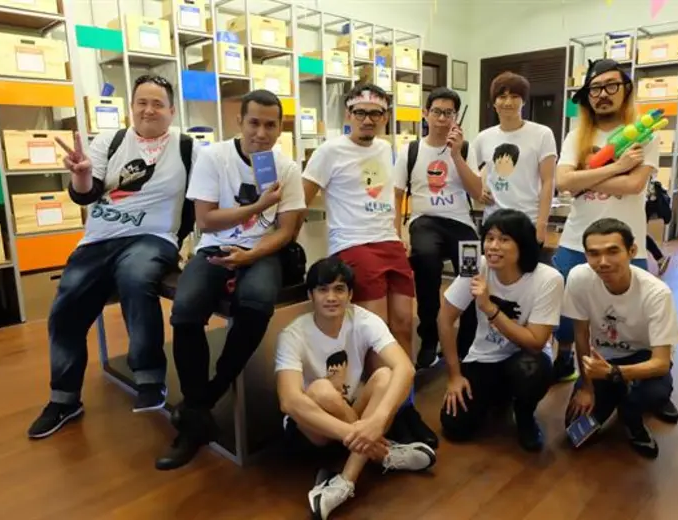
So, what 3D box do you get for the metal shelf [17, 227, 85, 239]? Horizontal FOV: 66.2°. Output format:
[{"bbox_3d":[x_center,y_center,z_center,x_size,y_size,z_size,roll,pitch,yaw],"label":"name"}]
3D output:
[{"bbox_3d":[-2.515,-0.268,4.426,0.508,0.030,0.546,10,16,44],"label":"metal shelf"}]

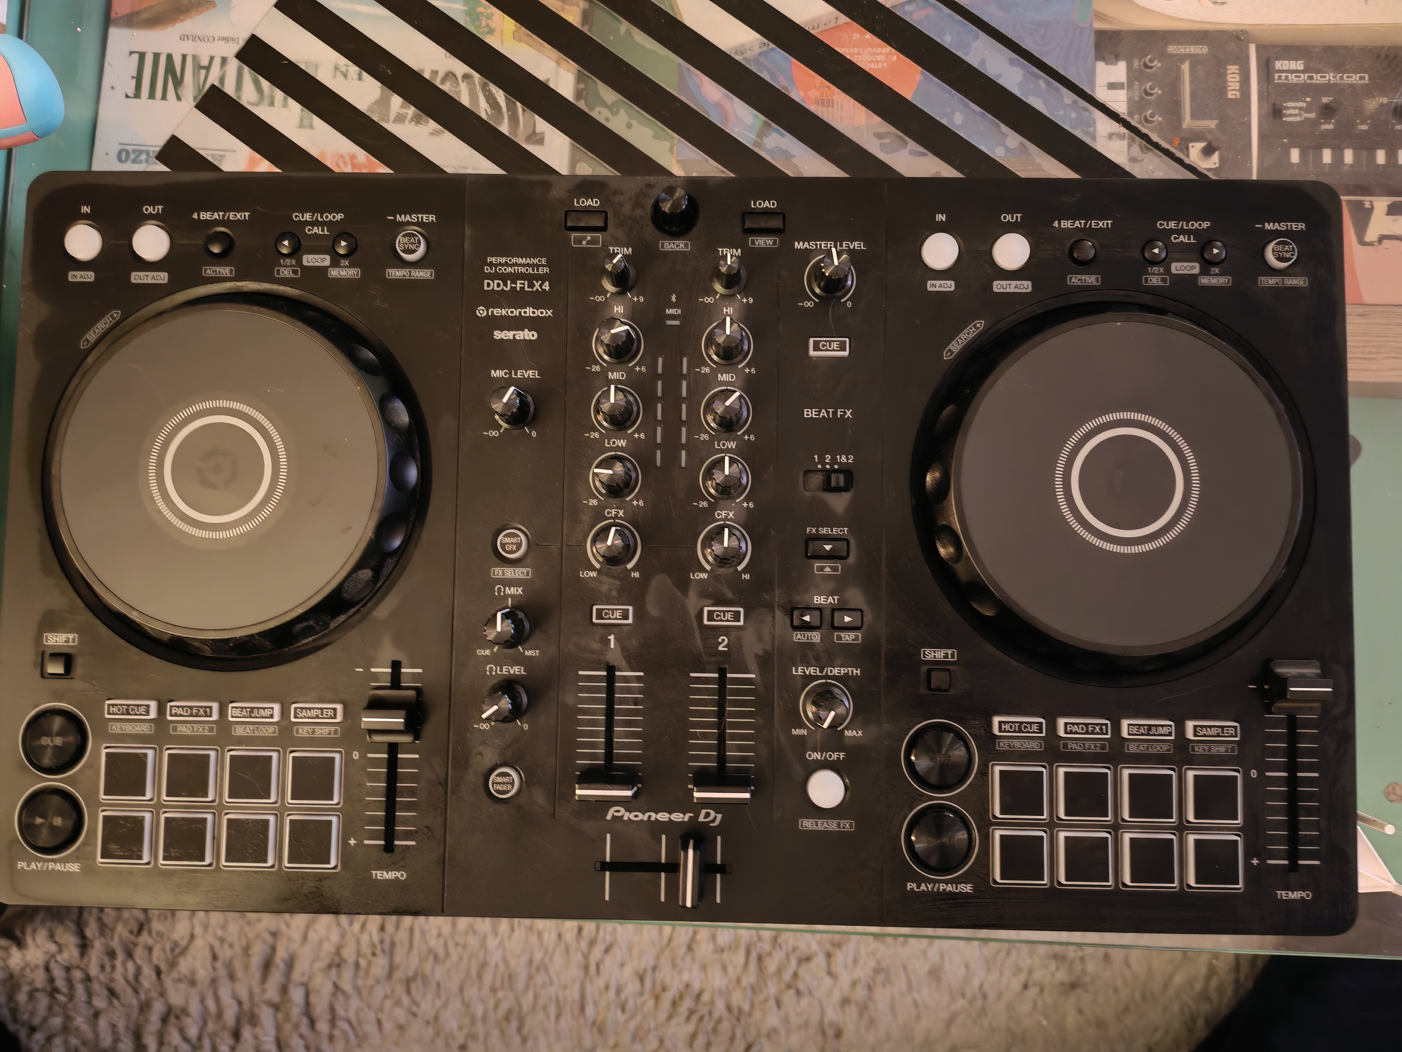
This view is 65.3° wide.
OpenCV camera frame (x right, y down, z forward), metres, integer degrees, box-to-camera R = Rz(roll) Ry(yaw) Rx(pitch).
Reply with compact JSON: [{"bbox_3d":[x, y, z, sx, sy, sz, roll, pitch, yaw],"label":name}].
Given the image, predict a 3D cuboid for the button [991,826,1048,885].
[{"bbox_3d":[0.111,0.115,0.379,0.019,0.004,0.019,1,86,1],"label":"button"}]

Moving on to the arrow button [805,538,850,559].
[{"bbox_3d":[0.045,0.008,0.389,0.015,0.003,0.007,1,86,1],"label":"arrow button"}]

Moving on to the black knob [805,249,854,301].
[{"bbox_3d":[0.047,-0.090,0.387,0.016,0.018,0.016,-10,86,1],"label":"black knob"}]

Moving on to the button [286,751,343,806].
[{"bbox_3d":[-0.137,0.089,0.387,0.019,0.003,0.019,1,86,1],"label":"button"}]

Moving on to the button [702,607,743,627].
[{"bbox_3d":[0.008,0.032,0.388,0.014,0.003,0.007,1,86,1],"label":"button"}]

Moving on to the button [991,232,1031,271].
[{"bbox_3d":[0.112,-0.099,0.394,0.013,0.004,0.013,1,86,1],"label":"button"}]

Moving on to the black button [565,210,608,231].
[{"bbox_3d":[-0.042,-0.111,0.399,0.015,0.003,0.007,1,86,1],"label":"black button"}]

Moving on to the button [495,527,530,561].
[{"bbox_3d":[-0.068,0.006,0.391,0.011,0.005,0.011,1,86,1],"label":"button"}]

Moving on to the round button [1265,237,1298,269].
[{"bbox_3d":[0.208,-0.098,0.391,0.011,0.005,0.011,1,86,1],"label":"round button"}]

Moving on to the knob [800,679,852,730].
[{"bbox_3d":[0.044,0.063,0.377,0.016,0.018,0.016,0,86,1],"label":"knob"}]

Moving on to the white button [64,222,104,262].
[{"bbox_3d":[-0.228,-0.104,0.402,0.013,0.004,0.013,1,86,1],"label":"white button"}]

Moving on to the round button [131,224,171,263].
[{"bbox_3d":[-0.203,-0.104,0.402,0.013,0.003,0.013,0,86,1],"label":"round button"}]

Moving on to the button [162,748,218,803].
[{"bbox_3d":[-0.182,0.089,0.389,0.018,0.003,0.018,1,86,1],"label":"button"}]

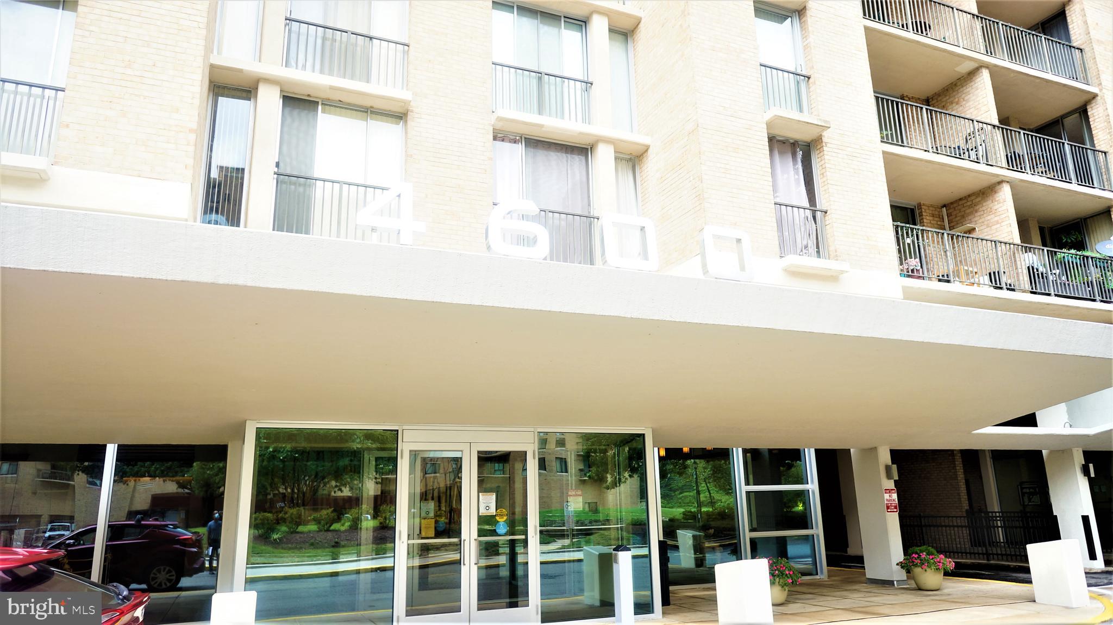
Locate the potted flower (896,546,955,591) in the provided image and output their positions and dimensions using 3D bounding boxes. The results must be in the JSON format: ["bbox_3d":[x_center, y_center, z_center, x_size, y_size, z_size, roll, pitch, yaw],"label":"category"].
[{"bbox_3d":[6.539,4.519,12.547,0.938,0.719,0.938,4,-15,-22],"label":"potted flower"}]

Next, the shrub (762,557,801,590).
[{"bbox_3d":[3.467,4.204,11.520,0.865,0.414,0.865,4,-15,-22],"label":"shrub"}]

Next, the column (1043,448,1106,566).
[{"bbox_3d":[11.264,4.242,15.461,0.322,2.484,0.675,4,-15,-22],"label":"column"}]

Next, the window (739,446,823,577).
[{"bbox_3d":[4.399,3.965,13.983,1.730,2.530,0.110,4,-15,-22],"label":"window"}]

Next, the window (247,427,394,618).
[{"bbox_3d":[-2.897,2.750,8.833,1.776,2.594,0.092,4,-15,-22],"label":"window"}]

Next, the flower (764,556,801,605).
[{"bbox_3d":[3.470,4.338,11.486,0.865,0.690,0.865,4,-15,-22],"label":"flower"}]

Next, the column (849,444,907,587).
[{"bbox_3d":[6.100,3.832,13.398,0.304,2.484,0.684,4,-15,-22],"label":"column"}]

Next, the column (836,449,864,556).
[{"bbox_3d":[8.491,5.401,20.353,0.331,2.953,0.681,4,-15,-22],"label":"column"}]

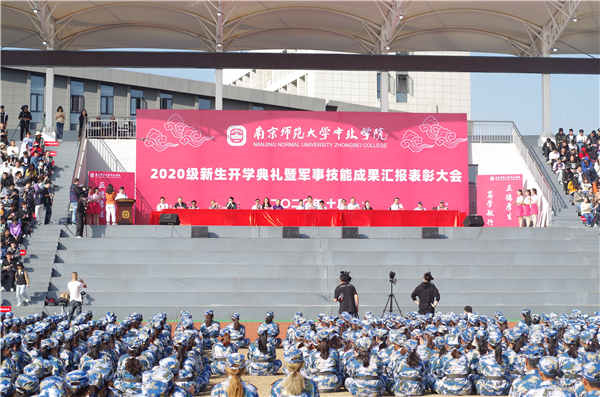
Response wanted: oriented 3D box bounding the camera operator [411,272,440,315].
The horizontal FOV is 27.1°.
[{"bbox_3d":[3.140,2.760,31.200,0.680,1.770,0.420,0,-3,-5],"label":"camera operator"}]

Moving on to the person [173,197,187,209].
[{"bbox_3d":[-4.861,0.543,50.511,0.550,1.280,0.750,0,-3,-5],"label":"person"}]

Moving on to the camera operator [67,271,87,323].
[{"bbox_3d":[-7.477,3.332,41.746,0.550,1.740,0.500,-1,-4,22],"label":"camera operator"}]

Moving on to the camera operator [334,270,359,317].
[{"bbox_3d":[1.102,2.579,29.546,0.570,1.720,0.420,-1,-4,10],"label":"camera operator"}]

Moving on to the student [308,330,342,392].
[{"bbox_3d":[0.352,2.236,17.223,0.520,0.850,0.650,0,-4,-3],"label":"student"}]

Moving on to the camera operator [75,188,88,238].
[{"bbox_3d":[-8.217,0.617,46.855,0.500,1.750,0.520,2,-4,-30],"label":"camera operator"}]

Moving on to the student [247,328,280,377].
[{"bbox_3d":[-0.670,2.783,22.900,0.600,0.870,0.650,0,-3,-5],"label":"student"}]

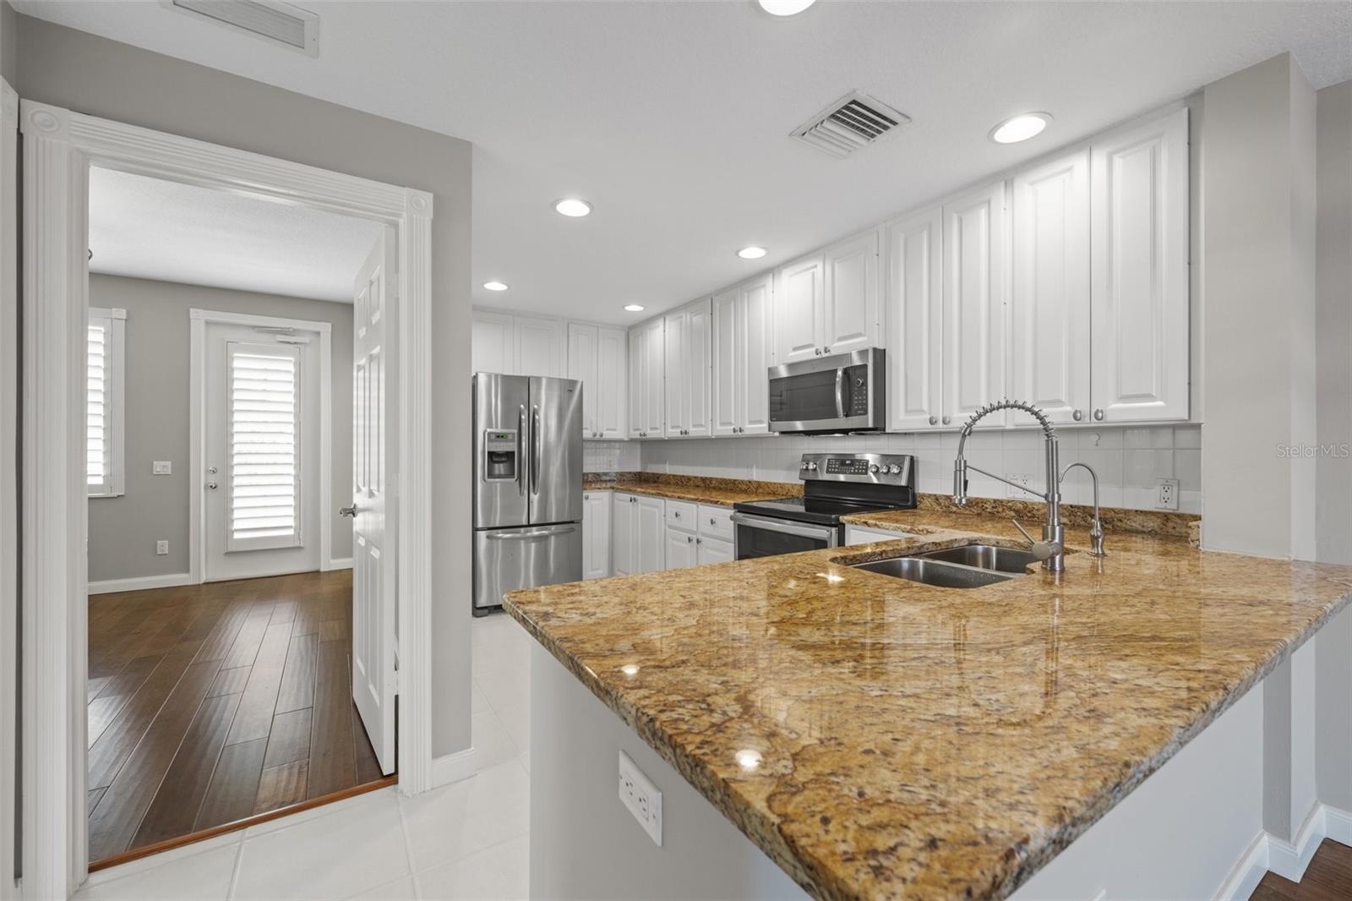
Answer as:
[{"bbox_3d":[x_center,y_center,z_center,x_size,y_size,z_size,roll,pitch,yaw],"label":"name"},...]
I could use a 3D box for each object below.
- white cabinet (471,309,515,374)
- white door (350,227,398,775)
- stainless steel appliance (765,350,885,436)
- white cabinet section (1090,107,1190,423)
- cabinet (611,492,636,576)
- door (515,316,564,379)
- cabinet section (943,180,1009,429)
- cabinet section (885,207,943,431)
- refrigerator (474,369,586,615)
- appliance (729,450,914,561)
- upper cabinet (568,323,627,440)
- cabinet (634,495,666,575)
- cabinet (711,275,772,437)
[{"bbox_3d":[-1.689,-0.883,4.610,0.456,0.572,0.320,0,0,-33],"label":"white cabinet"},{"bbox_3d":[-1.319,0.186,2.275,0.036,2.045,0.794,0,0,-39],"label":"white door"},{"bbox_3d":[0.949,-0.306,3.015,0.420,0.410,0.755,0,0,-33],"label":"stainless steel appliance"},{"bbox_3d":[1.799,-0.631,1.982,0.318,1.067,0.284,0,0,-33],"label":"white cabinet section"},{"bbox_3d":[-0.214,0.760,4.817,0.600,0.785,0.500,0,0,-33],"label":"cabinet"},{"bbox_3d":[-1.197,-0.855,4.625,0.444,0.573,0.025,0,0,-33],"label":"door"},{"bbox_3d":[1.297,-0.608,2.282,0.025,1.018,0.264,0,0,-33],"label":"cabinet section"},{"bbox_3d":[1.203,-0.634,2.636,0.025,1.060,0.302,0,0,-33],"label":"cabinet section"},{"bbox_3d":[-1.333,0.331,4.441,0.840,1.825,0.830,0,0,-33],"label":"refrigerator"},{"bbox_3d":[0.809,0.632,2.937,0.730,1.205,0.757,0,0,-33],"label":"appliance"},{"bbox_3d":[-0.783,-0.615,4.877,0.580,1.050,0.330,0,0,-33],"label":"upper cabinet"},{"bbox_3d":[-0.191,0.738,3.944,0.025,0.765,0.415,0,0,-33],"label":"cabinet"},{"bbox_3d":[0.592,-0.636,3.855,0.318,1.064,0.680,0,0,-33],"label":"cabinet"}]

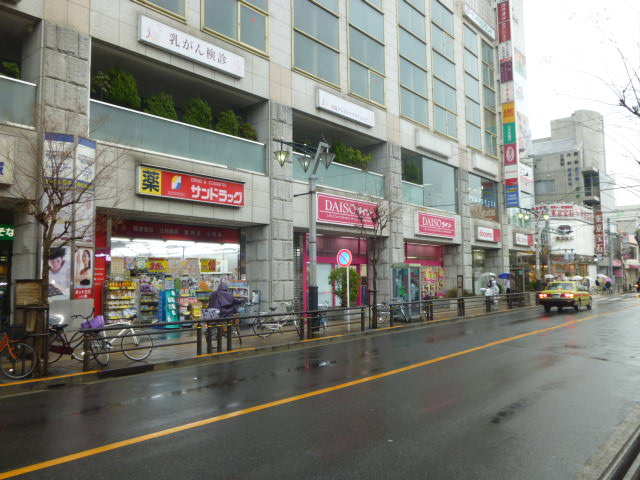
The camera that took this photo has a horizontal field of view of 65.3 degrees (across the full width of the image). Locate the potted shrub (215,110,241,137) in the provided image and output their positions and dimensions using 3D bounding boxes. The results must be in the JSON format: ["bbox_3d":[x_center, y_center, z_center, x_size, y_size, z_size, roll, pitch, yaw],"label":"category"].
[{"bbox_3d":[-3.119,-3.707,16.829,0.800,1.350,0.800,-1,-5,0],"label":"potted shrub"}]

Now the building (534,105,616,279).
[{"bbox_3d":[28.851,-3.212,58.886,7.000,18.800,14.000,-5,-6,41],"label":"building"}]

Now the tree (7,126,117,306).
[{"bbox_3d":[-5.063,0.247,9.538,2.100,4.600,2.250,-5,-6,41],"label":"tree"}]

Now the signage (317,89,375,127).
[{"bbox_3d":[1.247,-5.837,22.583,0.220,0.820,4.000,-5,-6,41],"label":"signage"}]

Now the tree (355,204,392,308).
[{"bbox_3d":[1.865,0.938,17.492,1.400,4.300,1.400,-1,-4,0],"label":"tree"}]

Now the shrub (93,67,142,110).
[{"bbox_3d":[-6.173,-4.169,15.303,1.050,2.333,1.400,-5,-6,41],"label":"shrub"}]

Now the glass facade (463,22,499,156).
[{"bbox_3d":[11.013,-9.982,34.423,0.300,8.400,5.000,-5,-6,41],"label":"glass facade"}]

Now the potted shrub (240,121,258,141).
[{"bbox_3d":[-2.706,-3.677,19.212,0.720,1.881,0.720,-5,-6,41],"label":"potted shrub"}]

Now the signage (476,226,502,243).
[{"bbox_3d":[10.419,-0.308,30.850,0.220,0.784,3.422,-5,-6,41],"label":"signage"}]

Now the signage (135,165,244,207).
[{"bbox_3d":[-3.726,-1.538,14.887,0.220,0.764,3.611,-5,-6,41],"label":"signage"}]

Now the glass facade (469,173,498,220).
[{"bbox_3d":[10.314,-2.564,31.384,0.200,2.703,4.417,-5,-6,41],"label":"glass facade"}]

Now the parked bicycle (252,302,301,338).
[{"bbox_3d":[-1.139,2.430,15.197,1.720,1.050,0.550,-1,-4,-2],"label":"parked bicycle"}]

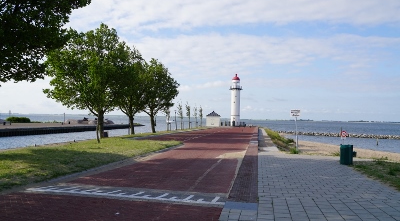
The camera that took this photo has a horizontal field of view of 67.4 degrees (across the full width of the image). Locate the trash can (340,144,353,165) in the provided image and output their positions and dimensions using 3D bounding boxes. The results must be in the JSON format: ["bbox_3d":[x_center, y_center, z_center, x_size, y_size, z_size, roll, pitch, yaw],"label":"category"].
[{"bbox_3d":[6.217,1.875,12.700,0.540,0.846,0.540,0,-2,30],"label":"trash can"}]

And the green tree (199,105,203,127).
[{"bbox_3d":[0.325,1.500,75.000,1.150,5.348,1.150,1,-2,0],"label":"green tree"}]

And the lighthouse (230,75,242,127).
[{"bbox_3d":[11.523,-3.102,95.000,4.000,16.588,4.000,1,-2,0],"label":"lighthouse"}]

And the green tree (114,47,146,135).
[{"bbox_3d":[-7.752,-2.133,33.000,5.600,9.589,5.600,1,-2,0],"label":"green tree"}]

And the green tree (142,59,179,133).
[{"bbox_3d":[-5.581,-1.809,38.500,5.700,9.468,5.700,1,-2,0],"label":"green tree"}]

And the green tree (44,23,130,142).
[{"bbox_3d":[-9.833,-2.469,26.000,7.200,10.137,7.000,1,-2,0],"label":"green tree"}]

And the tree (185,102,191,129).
[{"bbox_3d":[-2.222,1.022,59.000,1.250,5.348,1.250,1,-2,0],"label":"tree"}]

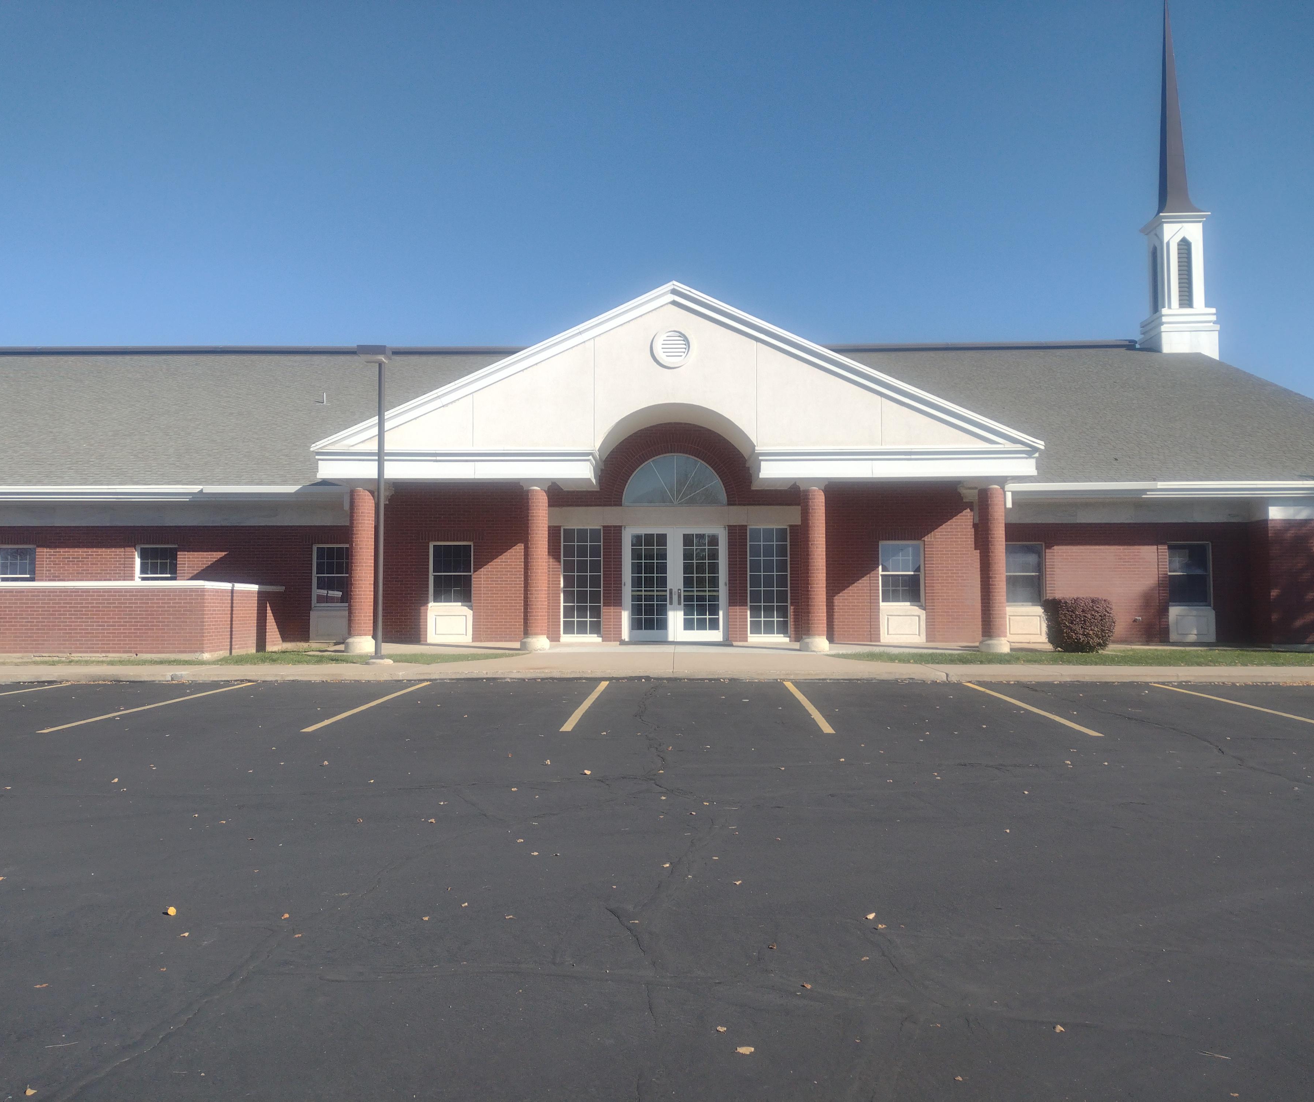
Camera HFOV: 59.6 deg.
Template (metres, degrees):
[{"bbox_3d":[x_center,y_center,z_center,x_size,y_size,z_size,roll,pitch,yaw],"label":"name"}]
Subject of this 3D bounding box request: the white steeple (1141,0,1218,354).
[{"bbox_3d":[17.369,-12.848,38.477,1.869,13.332,1.869,0,-3,2],"label":"white steeple"}]

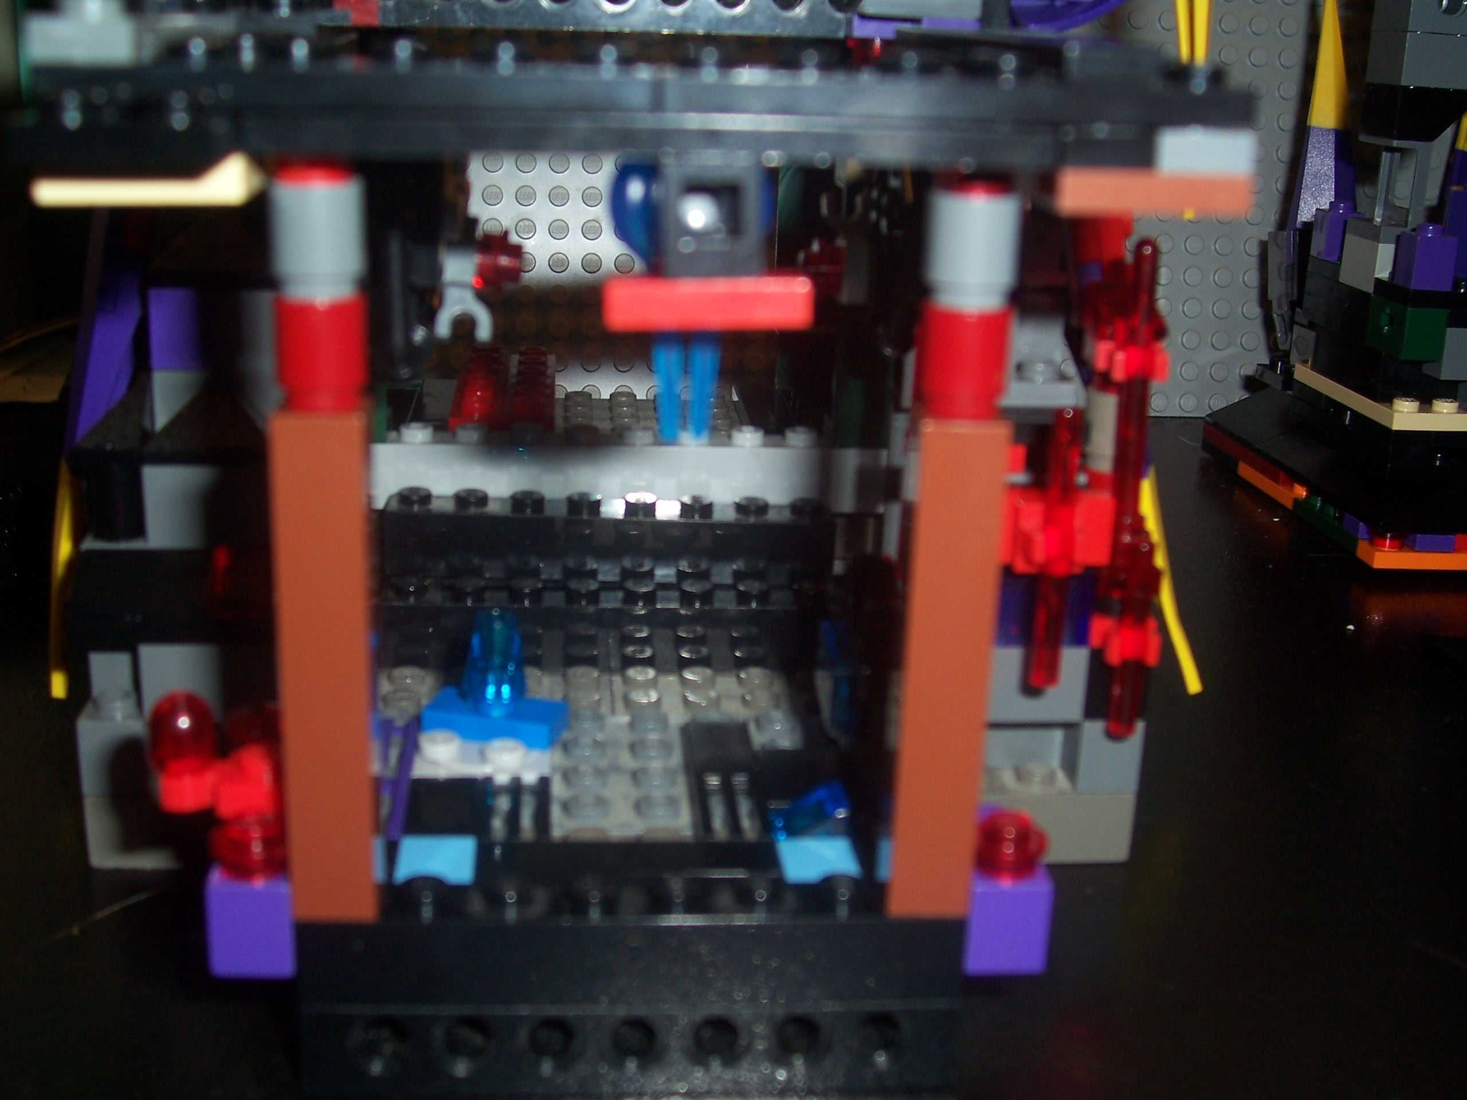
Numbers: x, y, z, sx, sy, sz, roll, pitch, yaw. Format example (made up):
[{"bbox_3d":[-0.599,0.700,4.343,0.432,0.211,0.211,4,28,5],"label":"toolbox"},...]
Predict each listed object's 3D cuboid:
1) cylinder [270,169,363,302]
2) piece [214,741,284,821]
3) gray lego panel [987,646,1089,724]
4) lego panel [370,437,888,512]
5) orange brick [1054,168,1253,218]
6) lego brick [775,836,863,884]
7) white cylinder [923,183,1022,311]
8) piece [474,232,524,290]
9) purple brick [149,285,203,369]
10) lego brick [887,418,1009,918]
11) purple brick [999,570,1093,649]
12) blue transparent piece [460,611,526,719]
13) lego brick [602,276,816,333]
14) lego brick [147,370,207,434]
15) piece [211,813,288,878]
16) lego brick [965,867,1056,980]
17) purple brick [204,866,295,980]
[{"bbox_3d":[-0.035,-0.027,0.150,0.008,0.010,0.008,1,17,-5],"label":"cylinder"},{"bbox_3d":[-0.044,0.021,0.165,0.006,0.006,0.006,1,17,-5],"label":"piece"},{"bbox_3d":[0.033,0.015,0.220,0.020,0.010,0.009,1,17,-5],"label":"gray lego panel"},{"bbox_3d":[-0.017,-0.011,0.263,0.079,0.010,0.008,1,17,-5],"label":"lego panel"},{"bbox_3d":[0.034,-0.030,0.146,0.016,0.004,0.008,1,18,-5],"label":"orange brick"},{"bbox_3d":[0.009,0.033,0.182,0.008,0.003,0.009,1,17,-5],"label":"lego brick"},{"bbox_3d":[0.021,-0.026,0.155,0.008,0.010,0.008,1,17,-5],"label":"white cylinder"},{"bbox_3d":[-0.026,-0.031,0.194,0.006,0.006,0.006,1,17,-5],"label":"piece"},{"bbox_3d":[-0.064,-0.026,0.211,0.008,0.010,0.008,1,17,-5],"label":"purple brick"},{"bbox_3d":[0.019,0.011,0.167,0.008,0.048,0.008,1,17,-5],"label":"lego brick"},{"bbox_3d":[0.033,0.006,0.218,0.020,0.010,0.009,1,17,-5],"label":"purple brick"},{"bbox_3d":[-0.029,0.014,0.215,0.008,0.011,0.008,1,17,-5],"label":"blue transparent piece"},{"bbox_3d":[-0.002,-0.019,0.139,0.016,0.003,0.008,1,17,-5],"label":"lego brick"},{"bbox_3d":[-0.063,-0.017,0.210,0.009,0.010,0.007,1,18,-5],"label":"lego brick"},{"bbox_3d":[-0.045,0.028,0.167,0.008,0.005,0.008,1,18,-5],"label":"piece"},{"bbox_3d":[0.026,0.035,0.175,0.008,0.010,0.008,1,18,-5],"label":"lego brick"},{"bbox_3d":[-0.045,0.034,0.169,0.008,0.010,0.008,1,18,-5],"label":"purple brick"}]

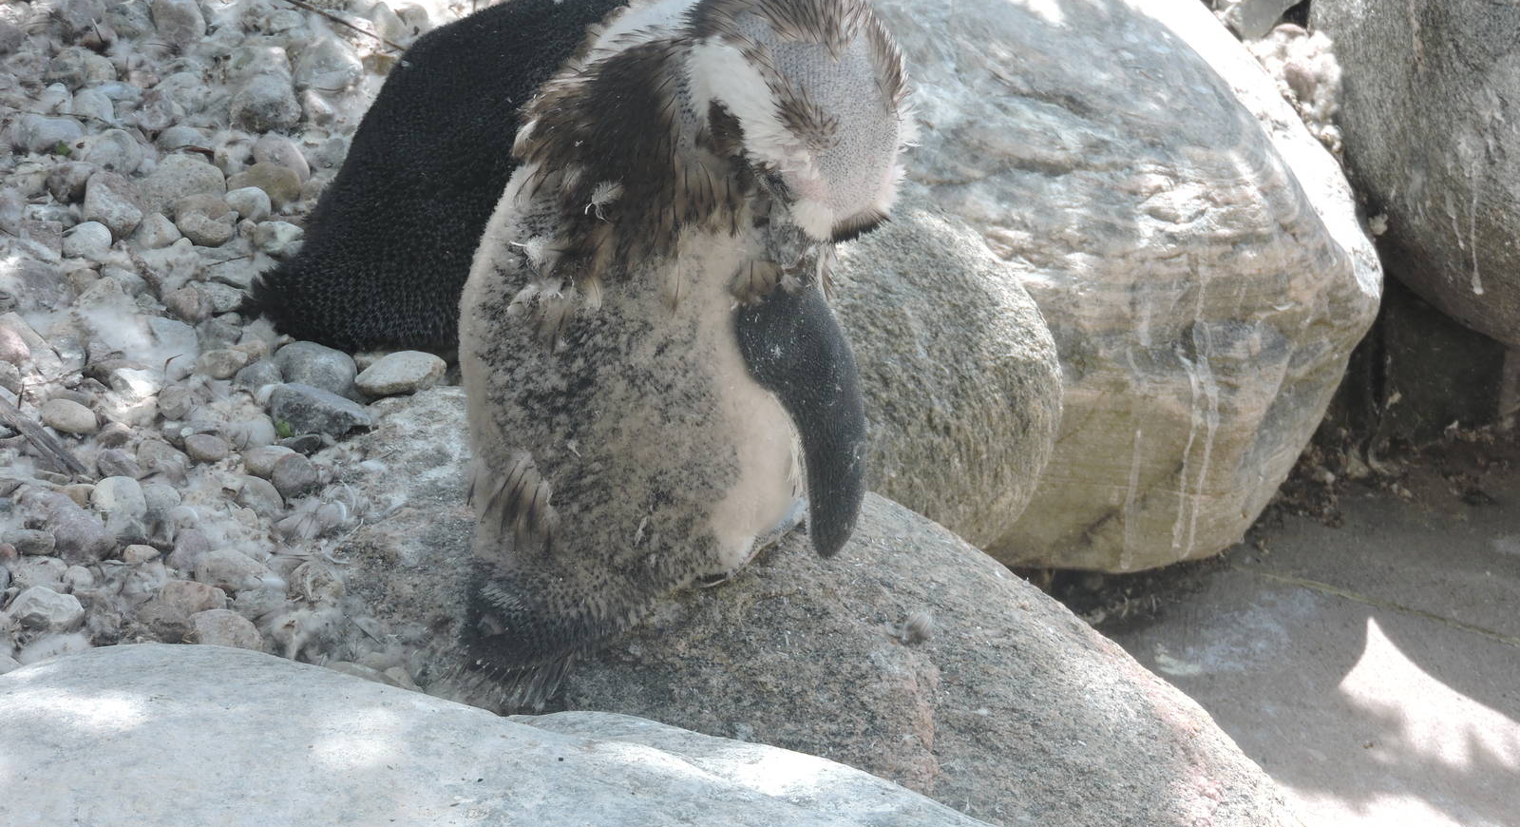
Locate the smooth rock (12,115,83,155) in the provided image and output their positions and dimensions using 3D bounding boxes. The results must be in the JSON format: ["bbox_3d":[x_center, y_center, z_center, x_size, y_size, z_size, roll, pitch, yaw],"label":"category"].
[{"bbox_3d":[-0.531,-0.207,4.416,0.052,0.026,0.042,0,28,0],"label":"smooth rock"}]

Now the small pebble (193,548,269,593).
[{"bbox_3d":[-0.331,0.098,3.695,0.047,0.025,0.038,0,29,0],"label":"small pebble"}]

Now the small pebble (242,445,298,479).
[{"bbox_3d":[-0.315,0.031,3.815,0.035,0.021,0.029,0,29,0],"label":"small pebble"}]

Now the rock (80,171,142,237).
[{"bbox_3d":[-0.452,-0.146,4.134,0.043,0.041,0.050,0,29,0],"label":"rock"}]

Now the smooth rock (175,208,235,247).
[{"bbox_3d":[-0.385,-0.130,4.109,0.043,0.028,0.034,0,30,0],"label":"smooth rock"}]

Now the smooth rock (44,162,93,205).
[{"bbox_3d":[-0.506,-0.169,4.343,0.035,0.032,0.033,0,28,0],"label":"smooth rock"}]

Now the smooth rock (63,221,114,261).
[{"bbox_3d":[-0.482,-0.124,4.259,0.037,0.026,0.032,0,28,0],"label":"smooth rock"}]

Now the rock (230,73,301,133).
[{"bbox_3d":[-0.356,-0.222,4.269,0.051,0.044,0.041,0,30,0],"label":"rock"}]

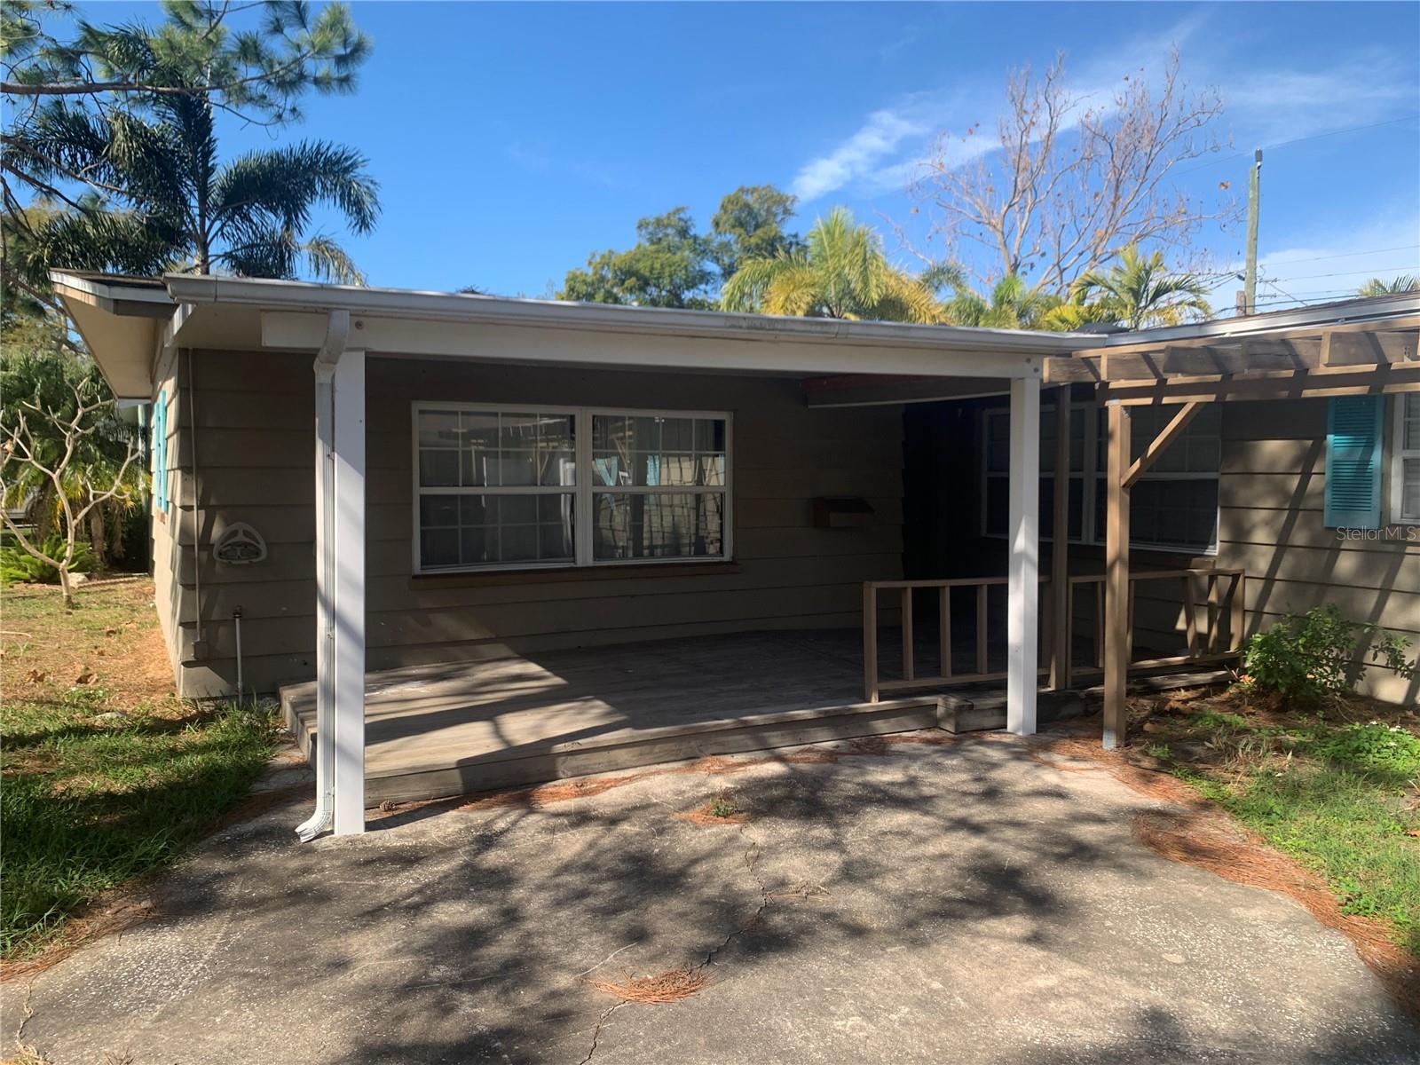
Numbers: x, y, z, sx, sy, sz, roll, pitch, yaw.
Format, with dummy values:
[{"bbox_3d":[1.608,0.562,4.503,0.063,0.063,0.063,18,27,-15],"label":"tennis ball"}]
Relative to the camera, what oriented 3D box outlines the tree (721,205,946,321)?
[{"bbox_3d":[2.622,-3.322,23.196,4.800,7.361,4.800,0,3,0],"label":"tree"}]

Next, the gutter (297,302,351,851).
[{"bbox_3d":[-1.694,0.192,4.676,0.200,2.340,0.150,-2,3,-27],"label":"gutter"}]

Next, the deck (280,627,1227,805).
[{"bbox_3d":[0.542,1.093,7.850,6.650,0.200,2.900,-2,3,-27],"label":"deck"}]

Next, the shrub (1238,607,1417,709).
[{"bbox_3d":[4.195,0.846,7.371,0.700,0.680,0.900,-2,3,-27],"label":"shrub"}]

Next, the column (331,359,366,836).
[{"bbox_3d":[-1.611,0.262,4.769,0.130,2.170,0.130,-2,3,-27],"label":"column"}]

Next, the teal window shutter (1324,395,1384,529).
[{"bbox_3d":[4.506,-0.542,7.488,0.050,1.020,0.390,-2,3,-27],"label":"teal window shutter"}]

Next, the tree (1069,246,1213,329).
[{"bbox_3d":[10.104,-3.239,25.186,3.500,6.975,3.500,0,3,0],"label":"tree"}]

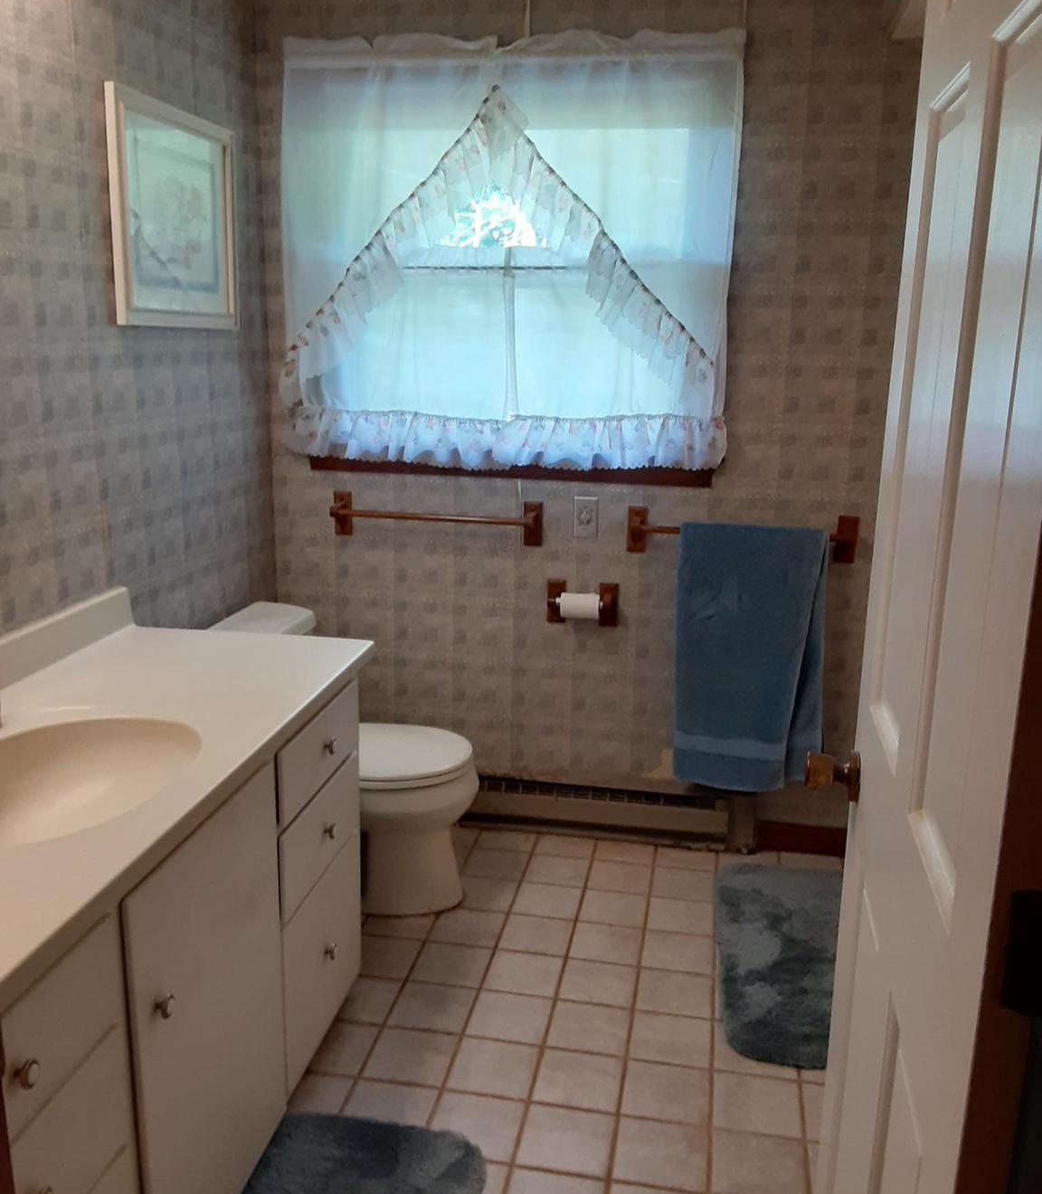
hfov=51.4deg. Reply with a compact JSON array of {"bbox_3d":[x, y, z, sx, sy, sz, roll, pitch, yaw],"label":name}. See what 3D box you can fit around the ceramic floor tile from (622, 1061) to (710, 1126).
[{"bbox_3d":[0.277,0.948,2.072,0.158,0.010,0.158,3,13,10],"label":"ceramic floor tile"}]

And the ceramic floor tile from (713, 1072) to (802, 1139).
[{"bbox_3d":[0.452,0.978,2.086,0.162,0.010,0.162,4,13,10],"label":"ceramic floor tile"}]

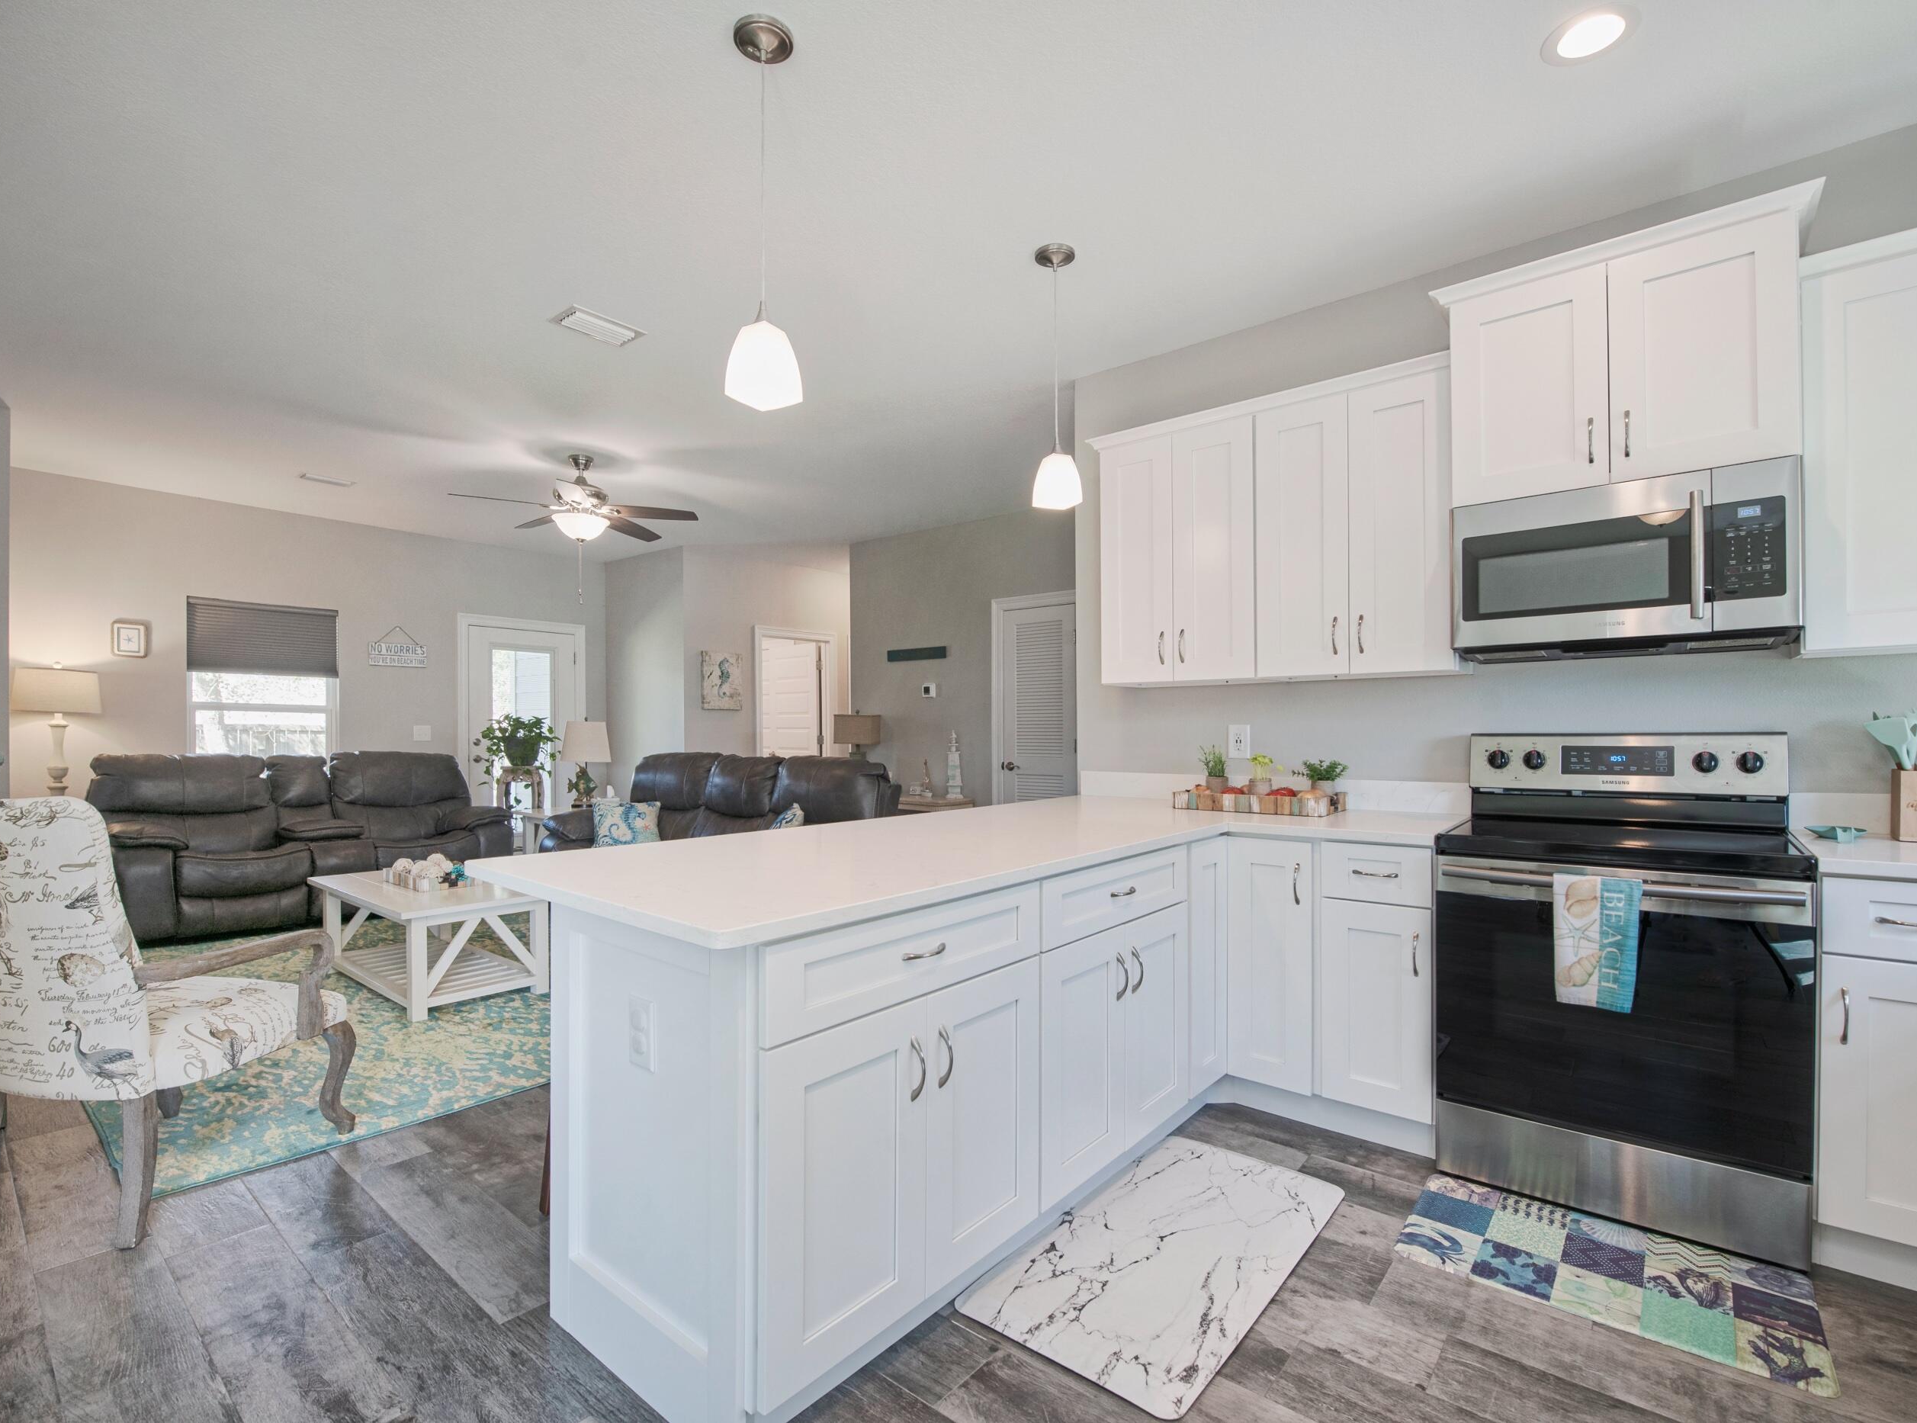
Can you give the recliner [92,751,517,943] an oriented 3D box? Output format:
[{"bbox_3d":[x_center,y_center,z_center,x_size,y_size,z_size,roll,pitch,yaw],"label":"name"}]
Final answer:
[{"bbox_3d":[-4.247,0.827,5.513,0.970,1.030,2.070,-1,-1,41],"label":"recliner"}]

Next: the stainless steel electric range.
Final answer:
[{"bbox_3d":[1.776,0.662,2.253,0.760,1.190,0.660,-1,-2,41],"label":"stainless steel electric range"}]

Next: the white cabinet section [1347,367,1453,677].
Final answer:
[{"bbox_3d":[1.486,-0.579,2.717,0.303,0.913,0.322,-1,-2,40],"label":"white cabinet section"}]

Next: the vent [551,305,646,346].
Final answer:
[{"bbox_3d":[-1.389,-1.476,3.209,0.200,0.020,0.300,-1,-2,41],"label":"vent"}]

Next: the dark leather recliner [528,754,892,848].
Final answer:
[{"bbox_3d":[-1.456,0.812,4.806,2.200,1.040,0.970,-1,-1,41],"label":"dark leather recliner"}]

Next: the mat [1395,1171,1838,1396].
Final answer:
[{"bbox_3d":[1.427,1.243,1.859,0.755,0.012,0.430,-1,-2,41],"label":"mat"}]

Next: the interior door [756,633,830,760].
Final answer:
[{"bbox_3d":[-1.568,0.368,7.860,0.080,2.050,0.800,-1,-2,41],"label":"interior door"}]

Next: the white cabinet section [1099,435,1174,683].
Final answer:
[{"bbox_3d":[0.786,-0.565,3.306,0.303,0.913,0.322,-1,-2,40],"label":"white cabinet section"}]

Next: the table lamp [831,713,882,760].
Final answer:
[{"bbox_3d":[-0.809,0.312,6.600,0.380,0.600,0.230,-1,-1,41],"label":"table lamp"}]

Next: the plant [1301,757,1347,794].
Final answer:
[{"bbox_3d":[1.290,0.251,2.941,0.150,0.180,0.130,-1,-2,41],"label":"plant"}]

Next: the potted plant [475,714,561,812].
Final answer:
[{"bbox_3d":[-3.421,0.395,6.450,0.580,0.760,0.600,-1,-1,41],"label":"potted plant"}]

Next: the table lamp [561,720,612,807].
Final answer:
[{"bbox_3d":[-2.756,0.386,6.150,0.375,0.650,0.375,-1,-1,41],"label":"table lamp"}]

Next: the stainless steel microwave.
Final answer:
[{"bbox_3d":[1.858,-0.399,2.359,0.760,0.425,0.390,-1,-2,41],"label":"stainless steel microwave"}]

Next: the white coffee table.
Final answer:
[{"bbox_3d":[-2.536,1.070,4.018,1.300,0.460,0.670,-1,-2,39],"label":"white coffee table"}]

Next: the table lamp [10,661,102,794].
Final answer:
[{"bbox_3d":[-5.229,0.122,4.821,0.390,0.820,0.390,-1,-2,41],"label":"table lamp"}]

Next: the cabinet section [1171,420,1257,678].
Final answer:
[{"bbox_3d":[1.019,-0.570,3.110,0.307,0.913,0.322,-1,-2,40],"label":"cabinet section"}]

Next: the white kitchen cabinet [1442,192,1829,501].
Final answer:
[{"bbox_3d":[1.896,-0.950,2.418,0.830,0.645,0.420,-1,-1,41],"label":"white kitchen cabinet"}]

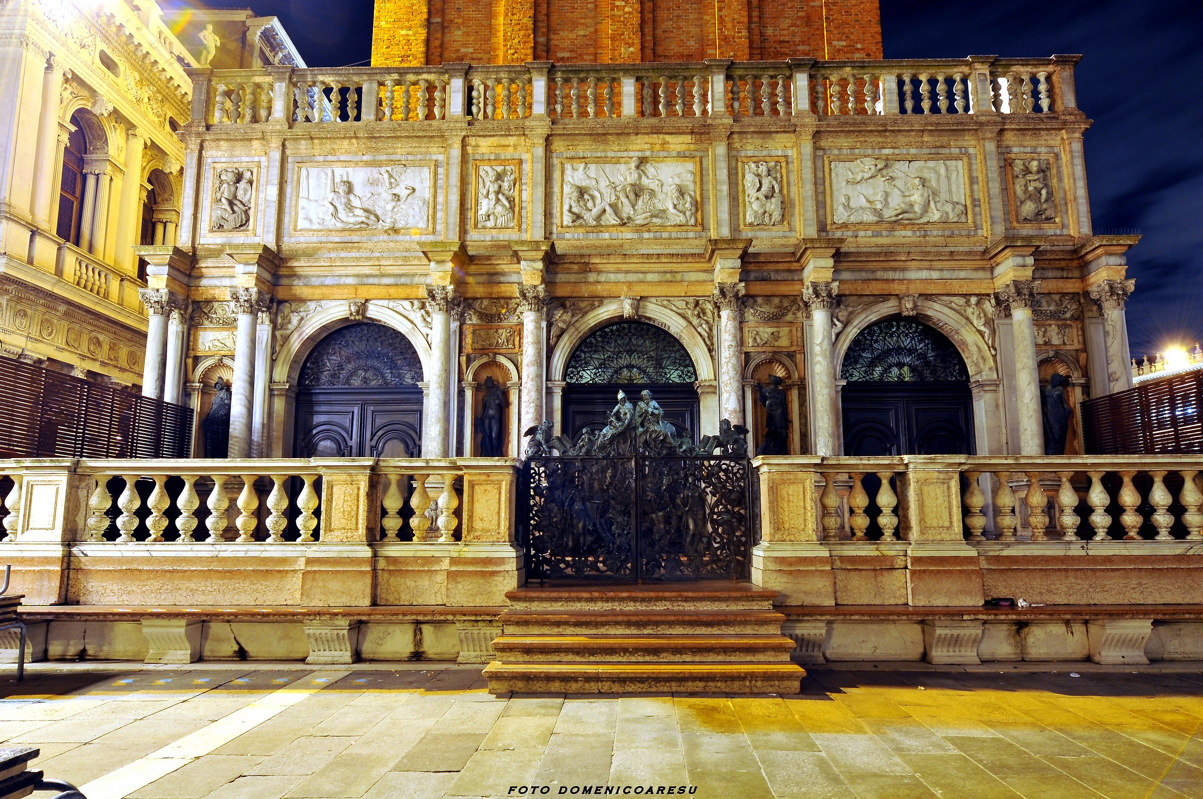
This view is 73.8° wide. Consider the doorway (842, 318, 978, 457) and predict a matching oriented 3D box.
[{"bbox_3d":[5.248,0.639,13.650,2.385,4.132,0.500,0,-9,1],"label":"doorway"}]

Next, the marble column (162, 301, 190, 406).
[{"bbox_3d":[-7.251,-0.146,13.458,0.420,3.152,0.300,0,-9,1],"label":"marble column"}]

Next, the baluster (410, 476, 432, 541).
[{"bbox_3d":[-1.704,1.019,7.552,0.194,0.628,0.194,0,-9,1],"label":"baluster"}]

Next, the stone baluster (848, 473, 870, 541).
[{"bbox_3d":[2.484,1.038,7.725,0.220,0.660,0.220,0,-9,2],"label":"stone baluster"}]

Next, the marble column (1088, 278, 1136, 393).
[{"bbox_3d":[8.212,-0.298,12.662,0.460,3.152,0.460,0,-9,1],"label":"marble column"}]

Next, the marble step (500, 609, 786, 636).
[{"bbox_3d":[0.349,1.912,6.944,2.425,0.165,0.400,0,-9,1],"label":"marble step"}]

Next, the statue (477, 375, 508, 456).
[{"bbox_3d":[-1.811,0.330,13.221,0.481,1.470,0.400,0,-9,1],"label":"statue"}]

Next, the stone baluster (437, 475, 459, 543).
[{"bbox_3d":[-1.644,1.165,8.598,0.222,0.718,0.222,0,-9,1],"label":"stone baluster"}]

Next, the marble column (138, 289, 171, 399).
[{"bbox_3d":[-7.261,-0.221,12.964,0.460,3.152,0.460,0,-9,1],"label":"marble column"}]

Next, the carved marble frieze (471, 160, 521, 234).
[{"bbox_3d":[-1.764,-3.409,13.449,0.823,1.304,0.130,0,-9,1],"label":"carved marble frieze"}]

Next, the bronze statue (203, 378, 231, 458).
[{"bbox_3d":[-6.149,0.371,12.866,0.503,1.445,0.420,0,-9,1],"label":"bronze statue"}]

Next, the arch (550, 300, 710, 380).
[{"bbox_3d":[0.485,-0.903,13.017,2.653,1.320,0.420,0,-9,1],"label":"arch"}]

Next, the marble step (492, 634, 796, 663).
[{"bbox_3d":[0.322,1.949,6.269,2.310,0.153,0.416,0,-9,2],"label":"marble step"}]

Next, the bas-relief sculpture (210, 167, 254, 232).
[{"bbox_3d":[-6.127,-3.323,13.375,0.737,1.134,0.160,0,-9,2],"label":"bas-relief sculpture"}]

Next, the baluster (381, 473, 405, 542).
[{"bbox_3d":[-2.097,1.072,8.013,0.222,0.685,0.222,0,-9,1],"label":"baluster"}]

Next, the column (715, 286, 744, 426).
[{"bbox_3d":[1.977,-0.257,12.149,0.480,2.996,0.480,0,-9,1],"label":"column"}]

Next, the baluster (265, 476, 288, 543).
[{"bbox_3d":[-3.501,1.174,8.634,0.222,0.718,0.222,0,-9,1],"label":"baluster"}]

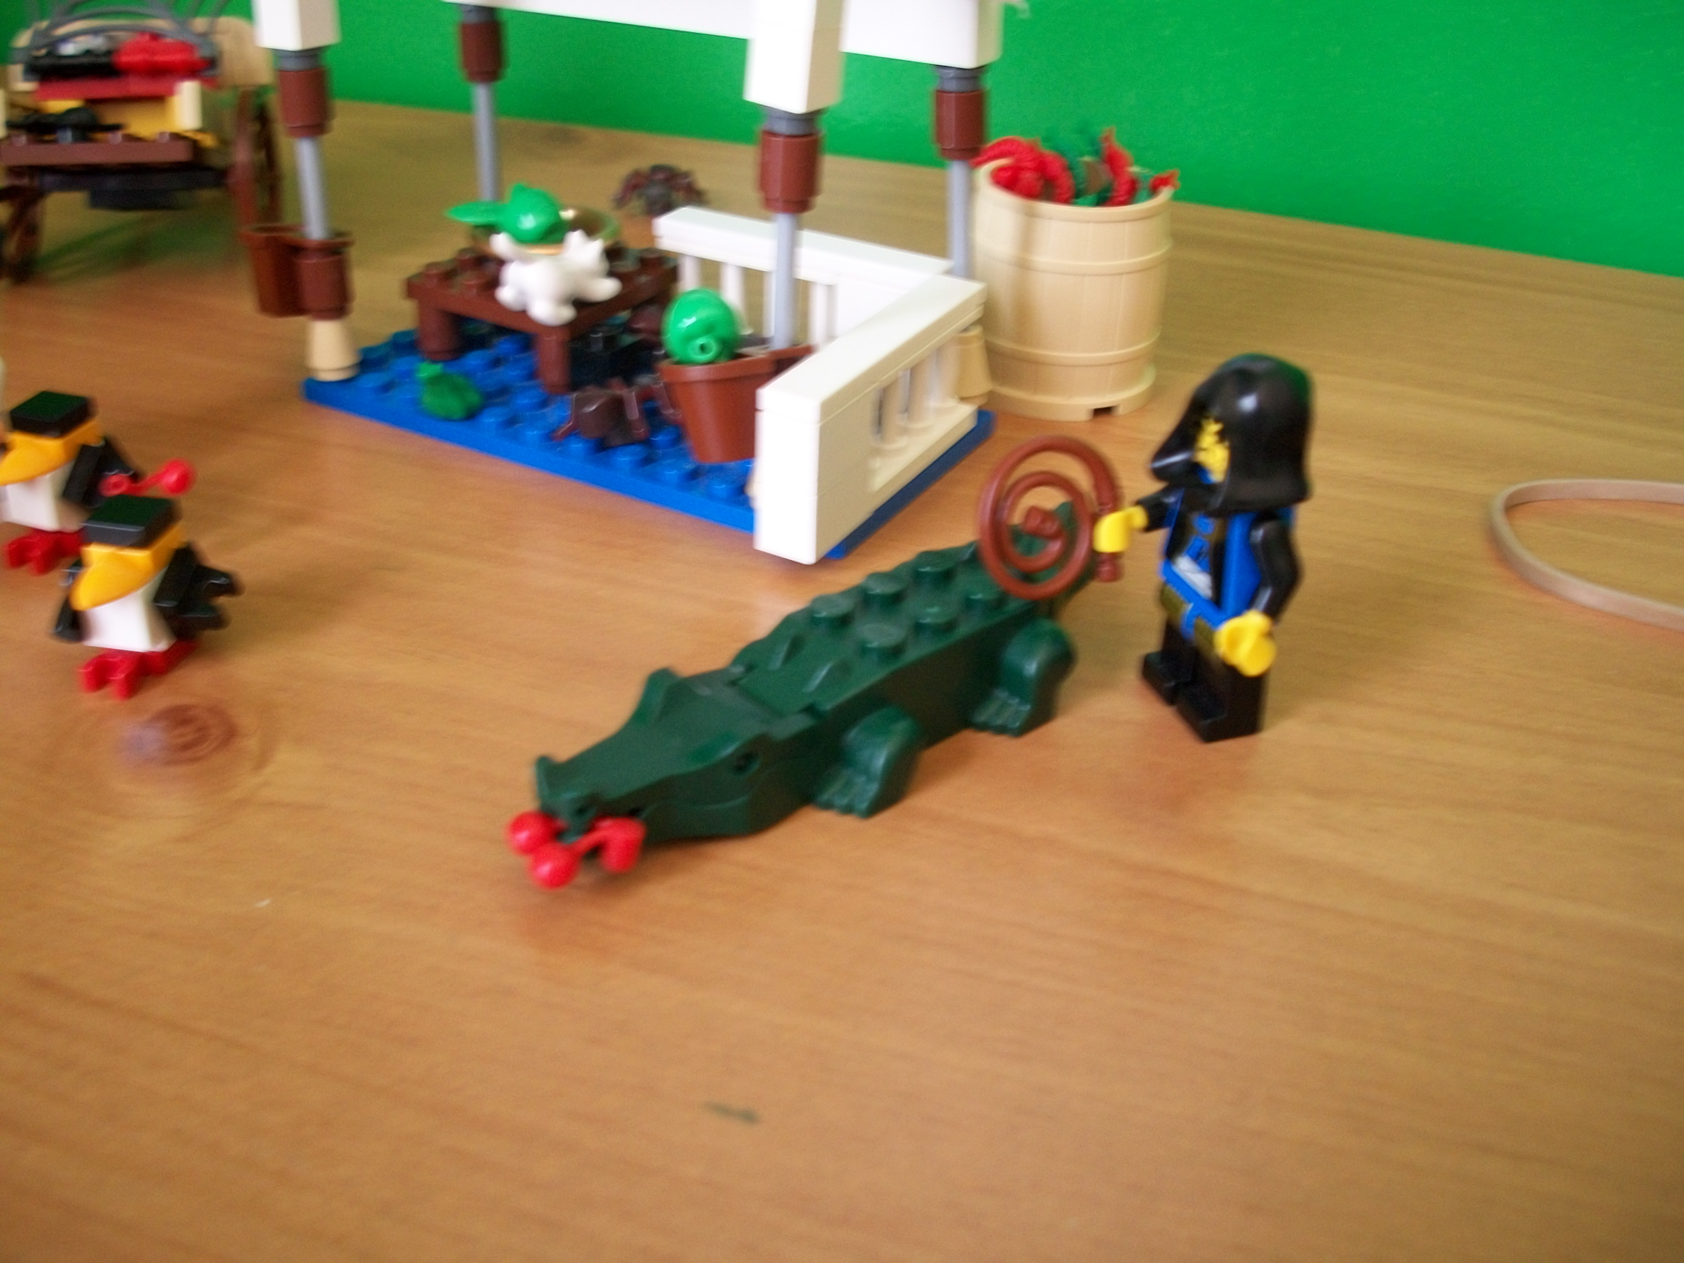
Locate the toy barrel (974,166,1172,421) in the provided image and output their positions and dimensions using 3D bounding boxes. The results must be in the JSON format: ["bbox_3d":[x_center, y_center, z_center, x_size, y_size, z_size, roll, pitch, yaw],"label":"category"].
[{"bbox_3d":[0.036,-0.056,0.273,0.032,0.034,0.032,1,32,-1],"label":"toy barrel"}]

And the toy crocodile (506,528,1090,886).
[{"bbox_3d":[0.000,0.005,0.189,0.083,0.017,0.026,-23,40,-35],"label":"toy crocodile"}]

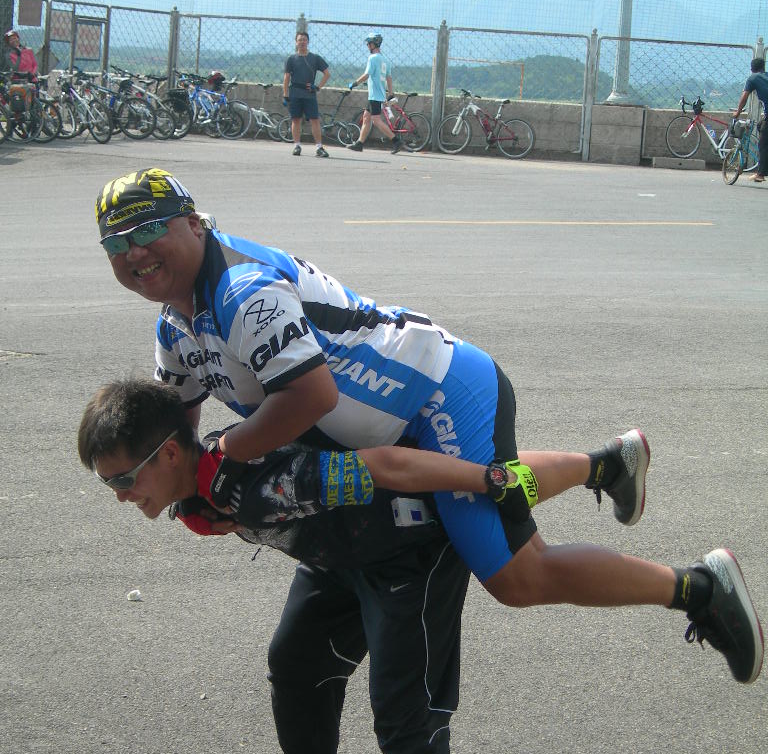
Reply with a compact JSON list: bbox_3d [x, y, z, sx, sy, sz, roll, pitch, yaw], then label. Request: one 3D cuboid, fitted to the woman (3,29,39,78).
[{"bbox_3d":[-5.575,-4.490,32.519,0.500,1.554,0.340,0,9,-20],"label":"woman"}]

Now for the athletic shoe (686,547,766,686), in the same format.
[{"bbox_3d":[0.700,0.490,4.380,0.122,0.283,0.105,-16,-3,5],"label":"athletic shoe"}]

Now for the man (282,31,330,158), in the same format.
[{"bbox_3d":[-1.124,-4.195,31.584,0.660,1.790,0.360,3,9,-2],"label":"man"}]

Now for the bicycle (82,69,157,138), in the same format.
[{"bbox_3d":[-4.143,-4.280,33.459,0.580,1.020,1.680,-5,12,-42],"label":"bicycle"}]

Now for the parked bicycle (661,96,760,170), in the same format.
[{"bbox_3d":[5.222,-3.832,33.701,1.620,0.990,0.450,13,11,11],"label":"parked bicycle"}]

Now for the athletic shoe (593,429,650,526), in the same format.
[{"bbox_3d":[0.530,0.224,4.750,0.118,0.280,0.103,0,41,6],"label":"athletic shoe"}]

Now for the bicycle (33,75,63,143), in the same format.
[{"bbox_3d":[-5.109,-3.924,30.799,0.550,1.020,1.680,-4,11,-38],"label":"bicycle"}]

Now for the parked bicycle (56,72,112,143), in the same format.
[{"bbox_3d":[-4.401,-4.025,31.720,0.580,1.020,1.680,-2,10,-32],"label":"parked bicycle"}]

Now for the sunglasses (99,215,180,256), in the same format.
[{"bbox_3d":[-0.433,-0.261,3.850,0.142,0.050,0.135,-17,-3,25],"label":"sunglasses"}]

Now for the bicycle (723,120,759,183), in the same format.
[{"bbox_3d":[5.243,-3.279,30.766,0.550,0.970,1.600,8,10,29],"label":"bicycle"}]

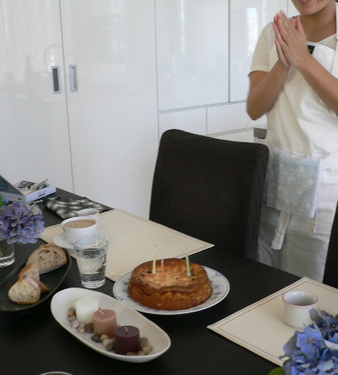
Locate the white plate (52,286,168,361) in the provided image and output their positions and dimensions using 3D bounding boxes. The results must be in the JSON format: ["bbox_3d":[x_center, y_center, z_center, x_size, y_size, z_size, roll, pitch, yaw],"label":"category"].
[{"bbox_3d":[-0.118,0.265,0.941,0.131,0.043,0.322,-14,19,-40],"label":"white plate"}]

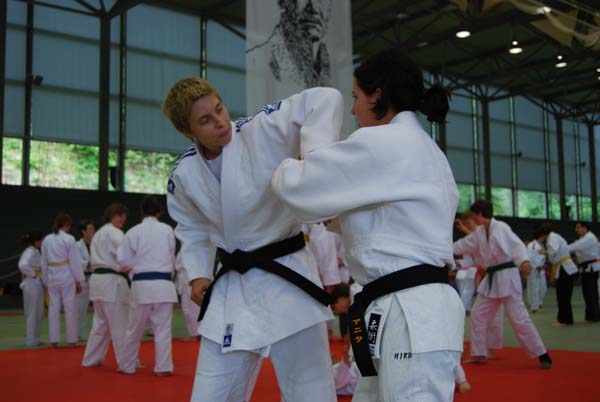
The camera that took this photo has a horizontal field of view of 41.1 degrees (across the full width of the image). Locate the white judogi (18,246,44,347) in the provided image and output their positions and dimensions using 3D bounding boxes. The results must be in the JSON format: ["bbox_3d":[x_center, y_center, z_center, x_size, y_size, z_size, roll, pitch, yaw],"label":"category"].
[{"bbox_3d":[-3.502,1.246,10.450,0.340,1.310,0.420,0,-5,-6],"label":"white judogi"}]

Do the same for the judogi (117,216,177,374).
[{"bbox_3d":[-1.475,0.914,7.750,0.580,1.510,0.400,0,-5,-5],"label":"judogi"}]

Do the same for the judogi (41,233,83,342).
[{"bbox_3d":[-3.113,1.134,10.500,0.570,1.490,0.360,-1,-5,7],"label":"judogi"}]

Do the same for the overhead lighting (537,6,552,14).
[{"bbox_3d":[7.416,-5.778,24.300,0.460,0.280,0.460,-1,-5,0],"label":"overhead lighting"}]

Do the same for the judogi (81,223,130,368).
[{"bbox_3d":[-1.960,0.967,8.200,0.540,1.480,0.440,-3,-6,30],"label":"judogi"}]

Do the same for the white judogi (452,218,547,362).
[{"bbox_3d":[1.997,0.885,8.100,0.680,1.410,0.740,4,-7,-42],"label":"white judogi"}]

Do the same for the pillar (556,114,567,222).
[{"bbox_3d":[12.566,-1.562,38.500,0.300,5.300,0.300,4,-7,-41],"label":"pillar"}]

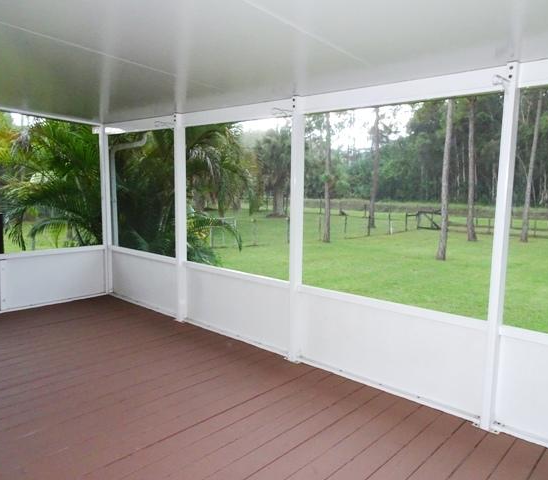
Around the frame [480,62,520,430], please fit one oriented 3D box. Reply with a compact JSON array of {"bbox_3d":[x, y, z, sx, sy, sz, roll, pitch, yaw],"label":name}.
[{"bbox_3d":[1.290,0.078,2.522,0.053,2.080,0.100,7,9,42],"label":"frame"}]

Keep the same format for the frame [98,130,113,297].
[{"bbox_3d":[-2.134,-0.367,5.634,0.065,2.119,0.090,7,9,42],"label":"frame"}]

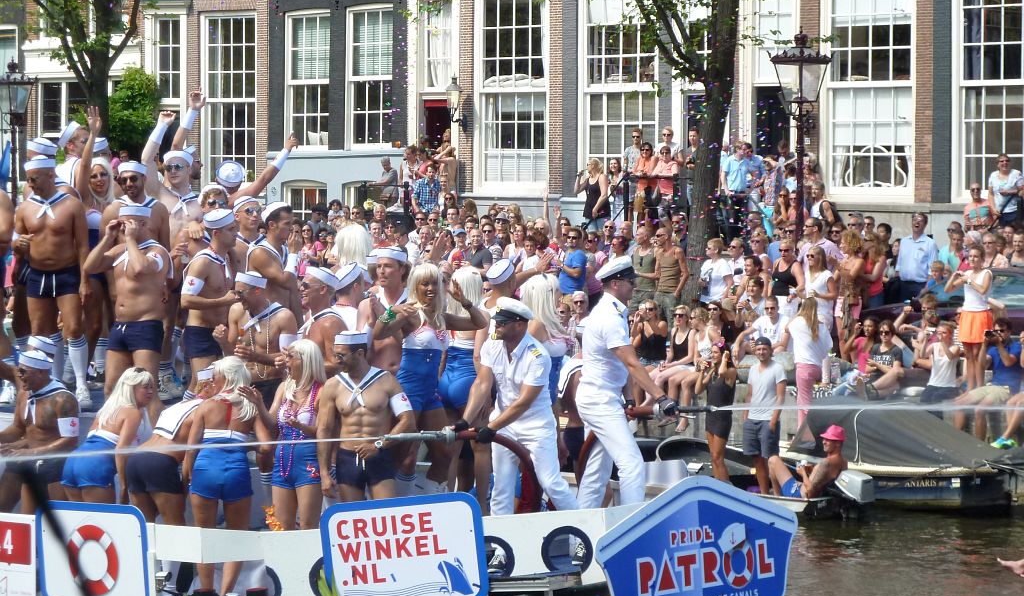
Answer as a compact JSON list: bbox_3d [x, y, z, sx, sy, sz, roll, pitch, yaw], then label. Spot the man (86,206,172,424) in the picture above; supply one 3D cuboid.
[{"bbox_3d":[-2.723,0.281,21.844,0.620,1.860,0.480,2,3,35],"label":"man"}]

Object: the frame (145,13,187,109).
[{"bbox_3d":[-6.861,-4.743,61.338,0.200,1.887,1.294,-3,4,-43],"label":"frame"}]

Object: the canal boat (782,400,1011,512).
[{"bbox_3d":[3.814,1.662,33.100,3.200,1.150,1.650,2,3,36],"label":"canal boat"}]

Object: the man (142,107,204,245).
[{"bbox_3d":[-2.584,-0.383,23.541,0.560,2.130,0.380,0,2,3],"label":"man"}]

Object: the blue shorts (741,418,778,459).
[{"bbox_3d":[2.601,1.450,32.200,0.380,0.430,0.280,1,3,20],"label":"blue shorts"}]

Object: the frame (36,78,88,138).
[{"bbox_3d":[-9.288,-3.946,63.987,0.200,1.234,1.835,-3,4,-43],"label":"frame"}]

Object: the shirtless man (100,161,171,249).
[{"bbox_3d":[-2.832,-0.138,23.134,0.540,1.790,0.350,1,2,7],"label":"shirtless man"}]

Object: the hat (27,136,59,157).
[{"bbox_3d":[-3.479,-1.123,22.800,0.235,0.120,0.220,11,4,-9],"label":"hat"}]

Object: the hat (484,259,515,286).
[{"bbox_3d":[-0.087,-0.185,21.500,0.210,0.100,0.230,-19,27,29],"label":"hat"}]

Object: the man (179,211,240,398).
[{"bbox_3d":[-2.096,0.291,21.443,0.450,1.830,0.520,2,3,32],"label":"man"}]

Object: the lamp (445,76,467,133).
[{"bbox_3d":[-1.001,-3.477,55.000,0.450,1.020,0.320,-2,4,-40],"label":"lamp"}]

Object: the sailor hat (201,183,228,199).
[{"bbox_3d":[-2.183,-0.772,22.500,0.220,0.100,0.230,-1,-35,-10],"label":"sailor hat"}]

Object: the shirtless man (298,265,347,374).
[{"bbox_3d":[-1.224,0.711,19.848,0.380,1.830,0.500,-1,3,-18],"label":"shirtless man"}]

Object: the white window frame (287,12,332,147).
[{"bbox_3d":[-3.571,-3.836,54.268,1.207,2.500,0.200,2,3,43],"label":"white window frame"}]

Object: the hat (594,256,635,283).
[{"bbox_3d":[0.673,-0.171,19.900,0.275,0.155,0.260,-22,2,-5],"label":"hat"}]

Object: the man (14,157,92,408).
[{"bbox_3d":[-3.337,-0.115,22.448,0.540,1.840,0.380,0,3,10],"label":"man"}]

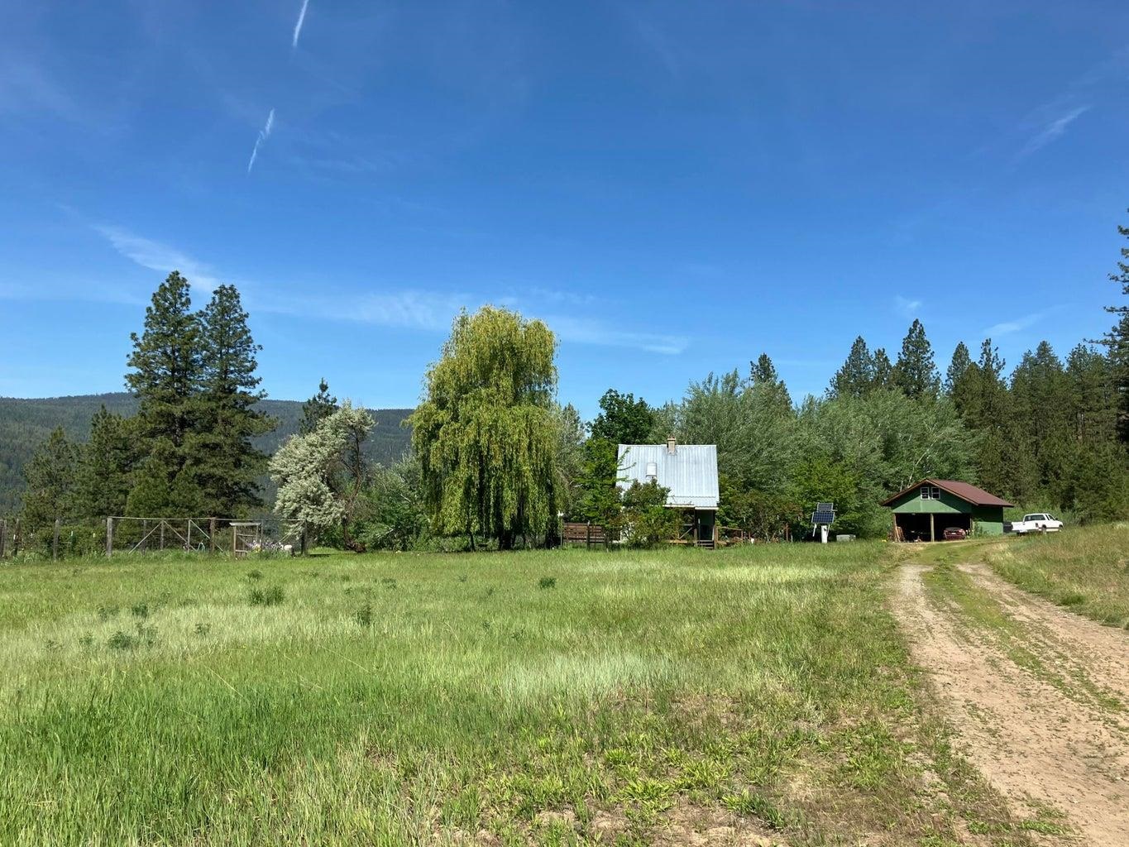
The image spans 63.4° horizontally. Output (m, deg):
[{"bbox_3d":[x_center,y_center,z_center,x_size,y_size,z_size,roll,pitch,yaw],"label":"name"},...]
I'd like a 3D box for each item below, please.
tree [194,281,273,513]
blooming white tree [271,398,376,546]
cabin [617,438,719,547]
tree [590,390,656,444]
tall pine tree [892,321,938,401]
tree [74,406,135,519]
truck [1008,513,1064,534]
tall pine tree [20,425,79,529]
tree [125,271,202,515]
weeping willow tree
[{"bbox_3d":[-23.476,-0.893,65.431,5.815,18.638,5.815,0,-6,0],"label":"tree"},{"bbox_3d":[-13.689,2.953,51.969,5.741,8.328,5.741,0,-6,0],"label":"blooming white tree"},{"bbox_3d":[6.600,4.429,58.252,6.250,6.950,7.000,-1,-6,7],"label":"cabin"},{"bbox_3d":[4.300,3.009,68.047,5.177,11.313,5.177,0,-6,0],"label":"tree"},{"bbox_3d":[36.353,0.097,95.486,5.967,22.433,5.967,0,-6,0],"label":"tall pine tree"},{"bbox_3d":[-30.511,3.295,60.981,4.180,8.951,4.180,0,-6,0],"label":"tree"},{"bbox_3d":[36.158,7.759,70.074,5.500,1.770,1.920,6,-8,-45],"label":"truck"},{"bbox_3d":[-32.953,3.931,58.906,3.762,7.385,3.762,0,-6,0],"label":"tall pine tree"},{"bbox_3d":[-28.147,-1.349,65.478,5.815,19.556,5.815,0,-6,0],"label":"tree"},{"bbox_3d":[-4.678,0.164,54.265,8.480,14.484,8.480,0,-6,0],"label":"weeping willow tree"}]

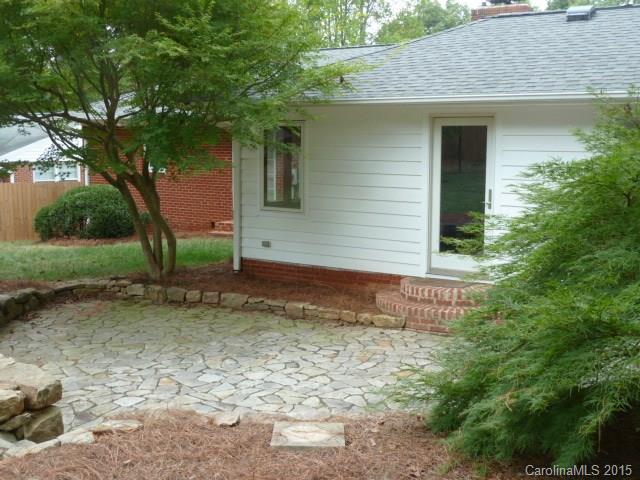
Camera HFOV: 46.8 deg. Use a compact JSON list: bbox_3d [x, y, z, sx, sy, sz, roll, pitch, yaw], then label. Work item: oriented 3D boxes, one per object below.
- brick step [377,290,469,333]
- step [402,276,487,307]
[{"bbox_3d":[1.429,0.902,9.200,2.044,0.268,0.853,5,9,33],"label":"brick step"},{"bbox_3d":[1.518,0.662,9.303,1.427,0.180,0.531,5,9,33],"label":"step"}]

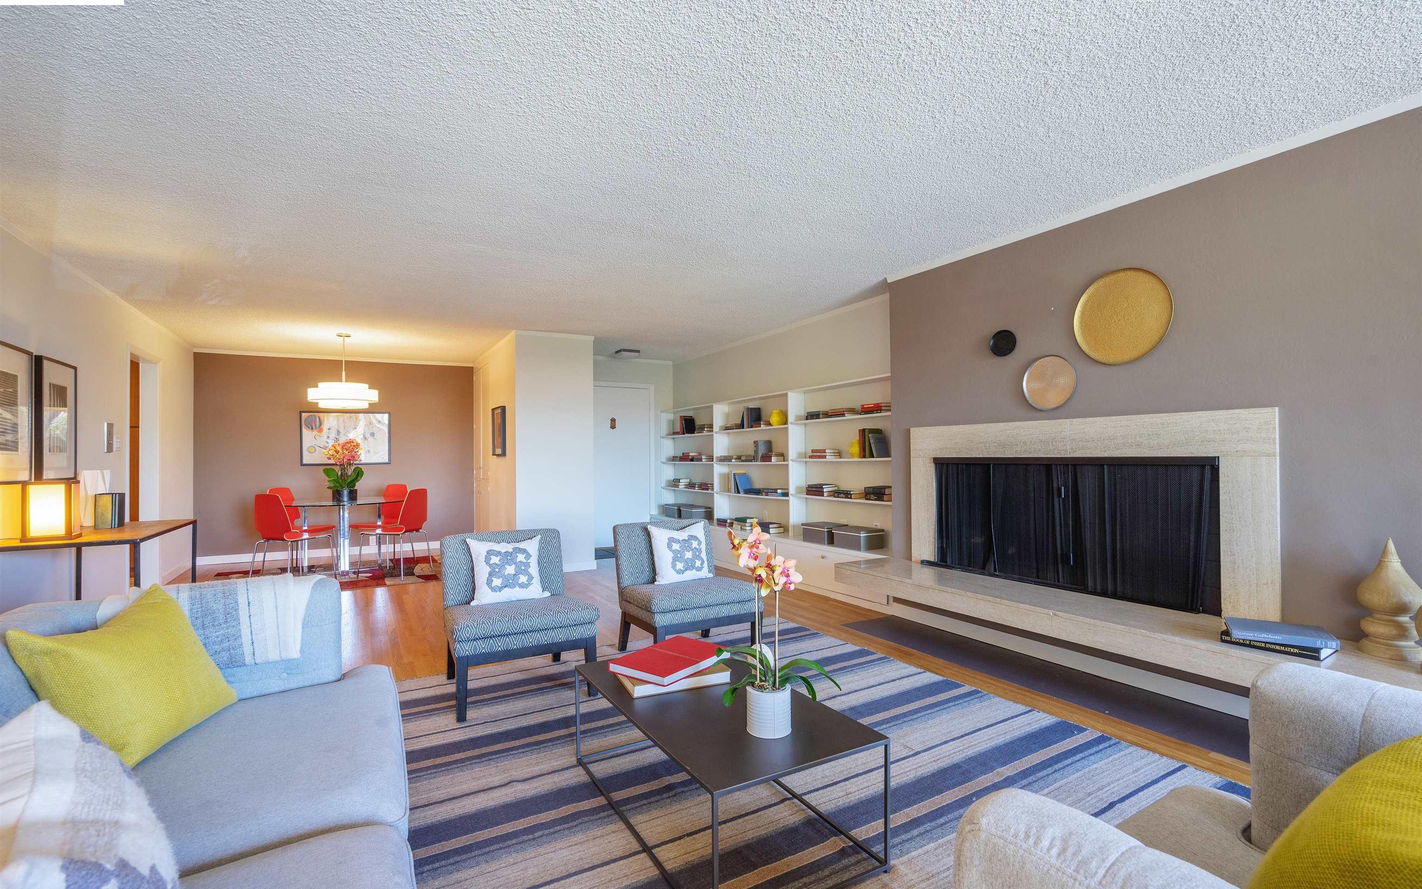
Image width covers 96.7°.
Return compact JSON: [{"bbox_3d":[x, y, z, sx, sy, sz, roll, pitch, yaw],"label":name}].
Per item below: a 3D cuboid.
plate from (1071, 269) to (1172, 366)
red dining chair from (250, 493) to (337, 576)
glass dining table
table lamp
[{"bbox_3d":[2.061,-0.636,3.162,0.035,0.470,0.470,0,-1,-30],"label":"plate"},{"bbox_3d":[-3.979,0.893,6.045,0.520,0.860,0.540,-1,-1,27],"label":"red dining chair"},{"bbox_3d":[-3.703,0.954,6.418,1.140,0.745,1.140,0,-1,-30],"label":"glass dining table"},{"bbox_3d":[-3.486,0.352,3.350,0.195,0.300,0.170,0,-1,-32],"label":"table lamp"}]

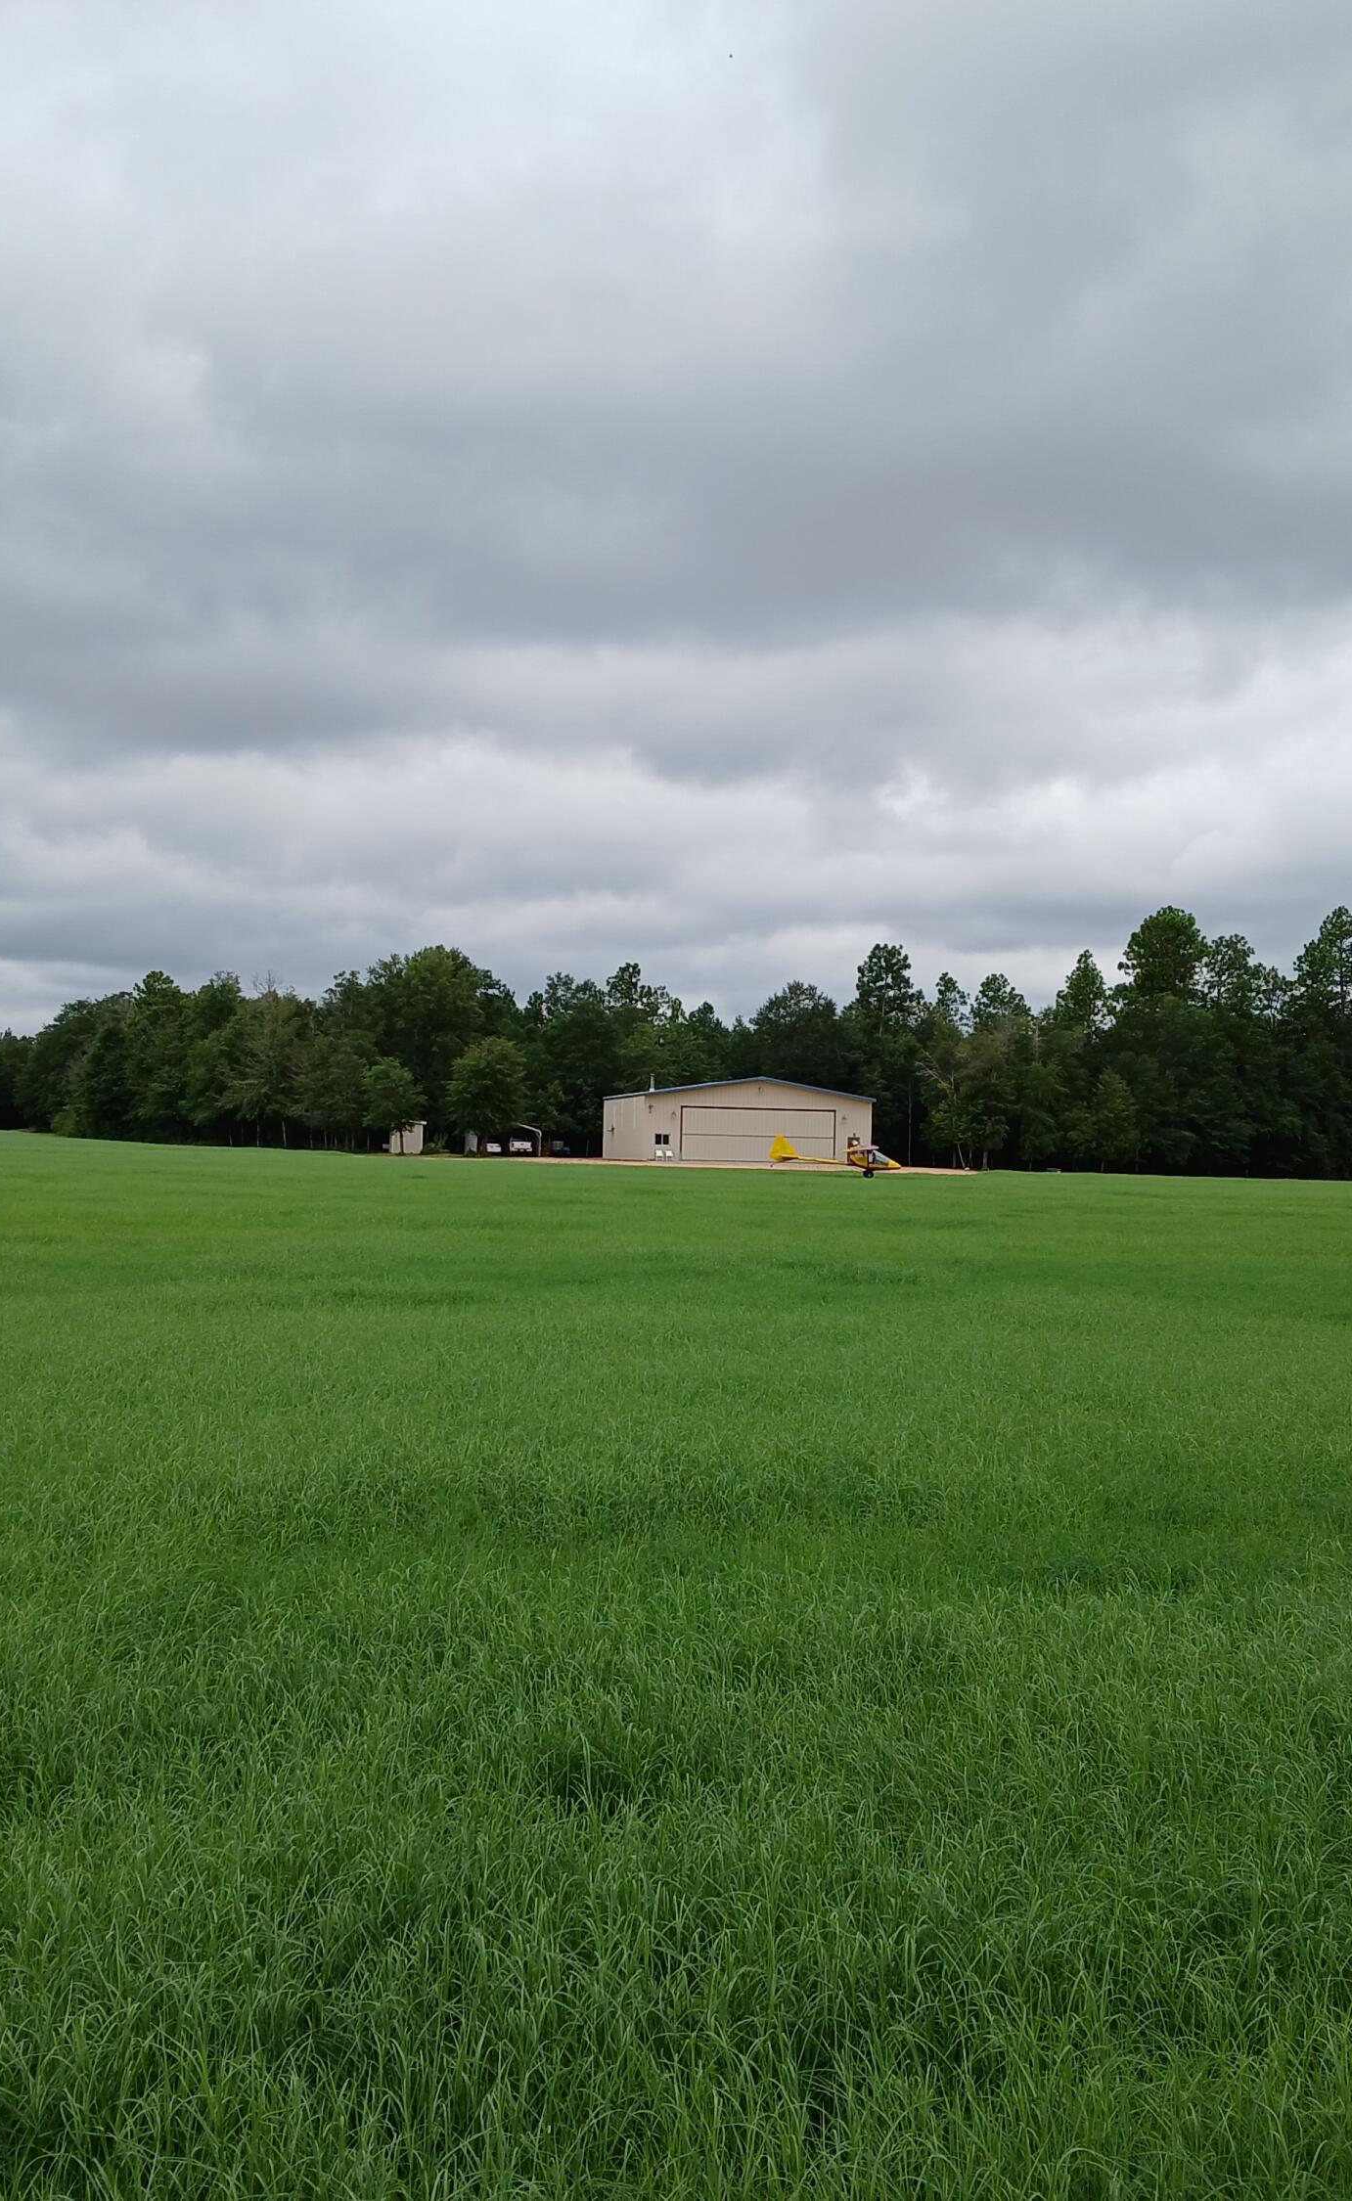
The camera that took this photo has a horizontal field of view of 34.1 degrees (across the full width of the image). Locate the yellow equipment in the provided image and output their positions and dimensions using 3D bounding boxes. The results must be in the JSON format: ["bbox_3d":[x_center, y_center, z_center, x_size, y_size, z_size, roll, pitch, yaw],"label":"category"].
[{"bbox_3d":[8.239,2.880,113.000,6.750,2.300,9.000,1,-1,4],"label":"yellow equipment"}]

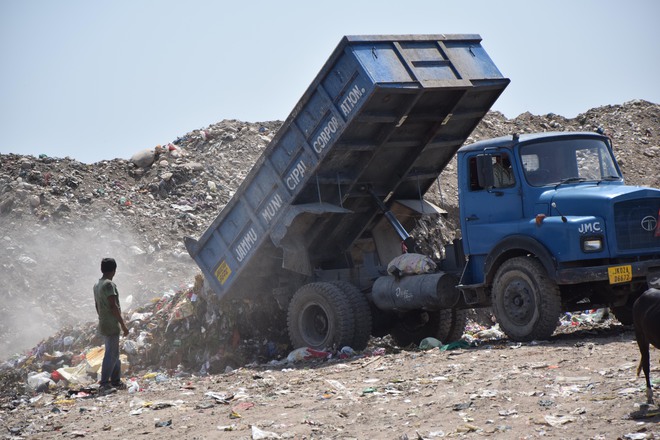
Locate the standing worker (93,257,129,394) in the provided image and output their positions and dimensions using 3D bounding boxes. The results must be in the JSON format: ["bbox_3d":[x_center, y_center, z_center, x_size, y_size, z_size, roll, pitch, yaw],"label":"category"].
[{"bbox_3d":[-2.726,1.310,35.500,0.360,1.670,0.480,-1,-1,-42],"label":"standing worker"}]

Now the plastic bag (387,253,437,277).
[{"bbox_3d":[1.057,0.570,36.887,0.400,0.300,0.700,-3,-4,-44],"label":"plastic bag"}]

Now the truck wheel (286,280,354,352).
[{"bbox_3d":[-0.111,1.361,37.872,0.284,1.053,1.068,-3,-4,-44],"label":"truck wheel"}]

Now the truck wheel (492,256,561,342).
[{"bbox_3d":[2.417,0.986,35.345,0.284,1.053,1.068,-4,-3,-37],"label":"truck wheel"}]

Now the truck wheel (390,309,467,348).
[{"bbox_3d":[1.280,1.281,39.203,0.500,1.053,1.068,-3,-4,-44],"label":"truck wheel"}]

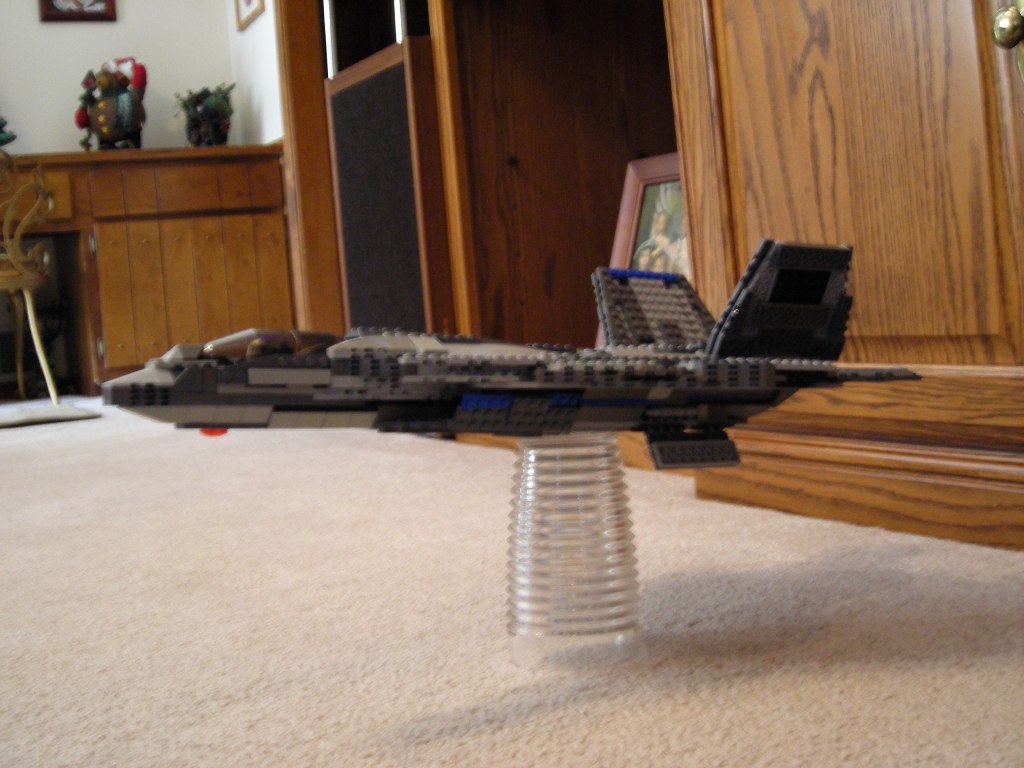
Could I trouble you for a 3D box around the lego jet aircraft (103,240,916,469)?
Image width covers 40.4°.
[{"bbox_3d":[-0.008,-0.016,0.809,0.455,0.133,0.230,1,1,-30],"label":"lego jet aircraft"}]

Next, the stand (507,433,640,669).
[{"bbox_3d":[0.036,0.095,0.835,0.081,0.129,0.081,-2,2,0],"label":"stand"}]

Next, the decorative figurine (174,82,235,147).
[{"bbox_3d":[-0.995,-0.871,4.500,0.190,0.205,0.150,-6,4,-8],"label":"decorative figurine"}]

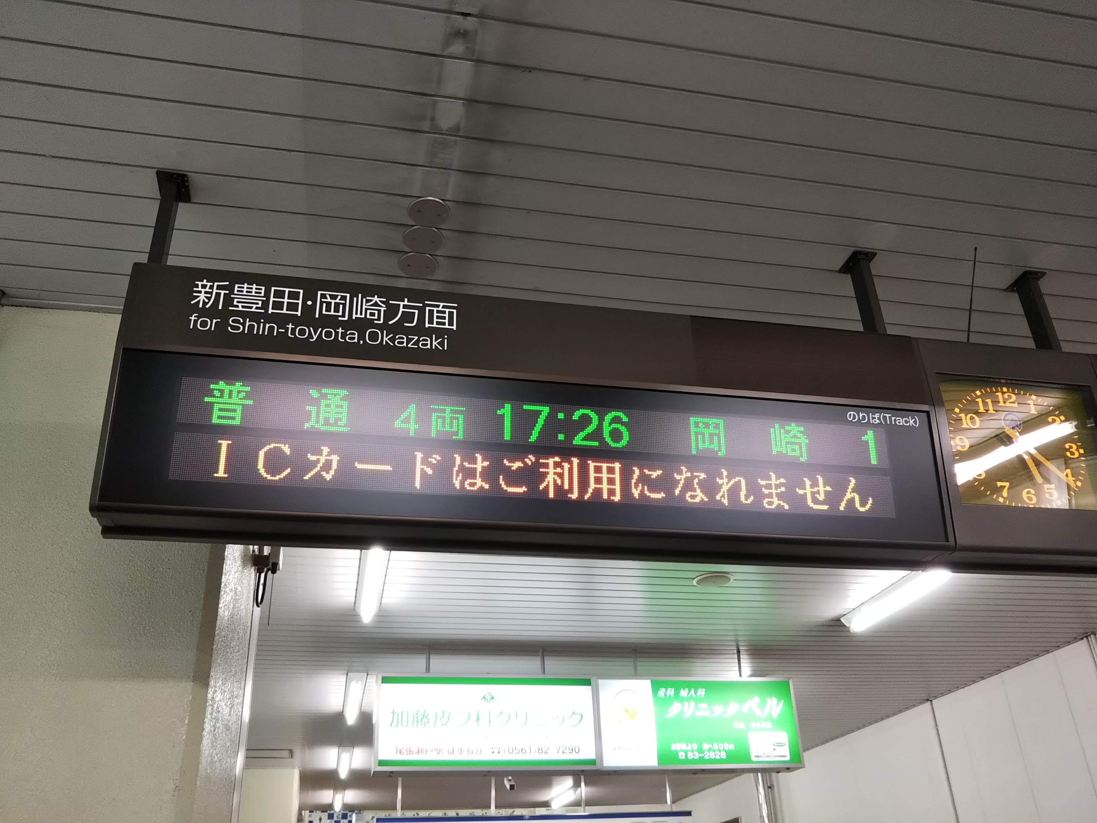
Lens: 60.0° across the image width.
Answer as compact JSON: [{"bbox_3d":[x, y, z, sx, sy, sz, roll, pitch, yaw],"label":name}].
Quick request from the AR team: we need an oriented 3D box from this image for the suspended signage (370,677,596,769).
[{"bbox_3d":[-0.350,1.802,5.460,1.272,0.522,0.214,4,-30,-12],"label":"suspended signage"}]

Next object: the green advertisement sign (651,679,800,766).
[{"bbox_3d":[1.048,1.877,5.715,0.900,0.493,0.120,4,-30,-12],"label":"green advertisement sign"}]

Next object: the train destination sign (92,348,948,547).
[{"bbox_3d":[0.019,0.108,2.052,1.797,0.332,0.130,4,-20,-12],"label":"train destination sign"}]

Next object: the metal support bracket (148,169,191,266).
[{"bbox_3d":[-0.846,-0.398,2.102,0.064,0.262,0.090,4,-30,-12],"label":"metal support bracket"}]

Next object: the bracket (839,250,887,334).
[{"bbox_3d":[0.822,-0.281,2.458,0.064,0.262,0.090,4,-30,-12],"label":"bracket"}]

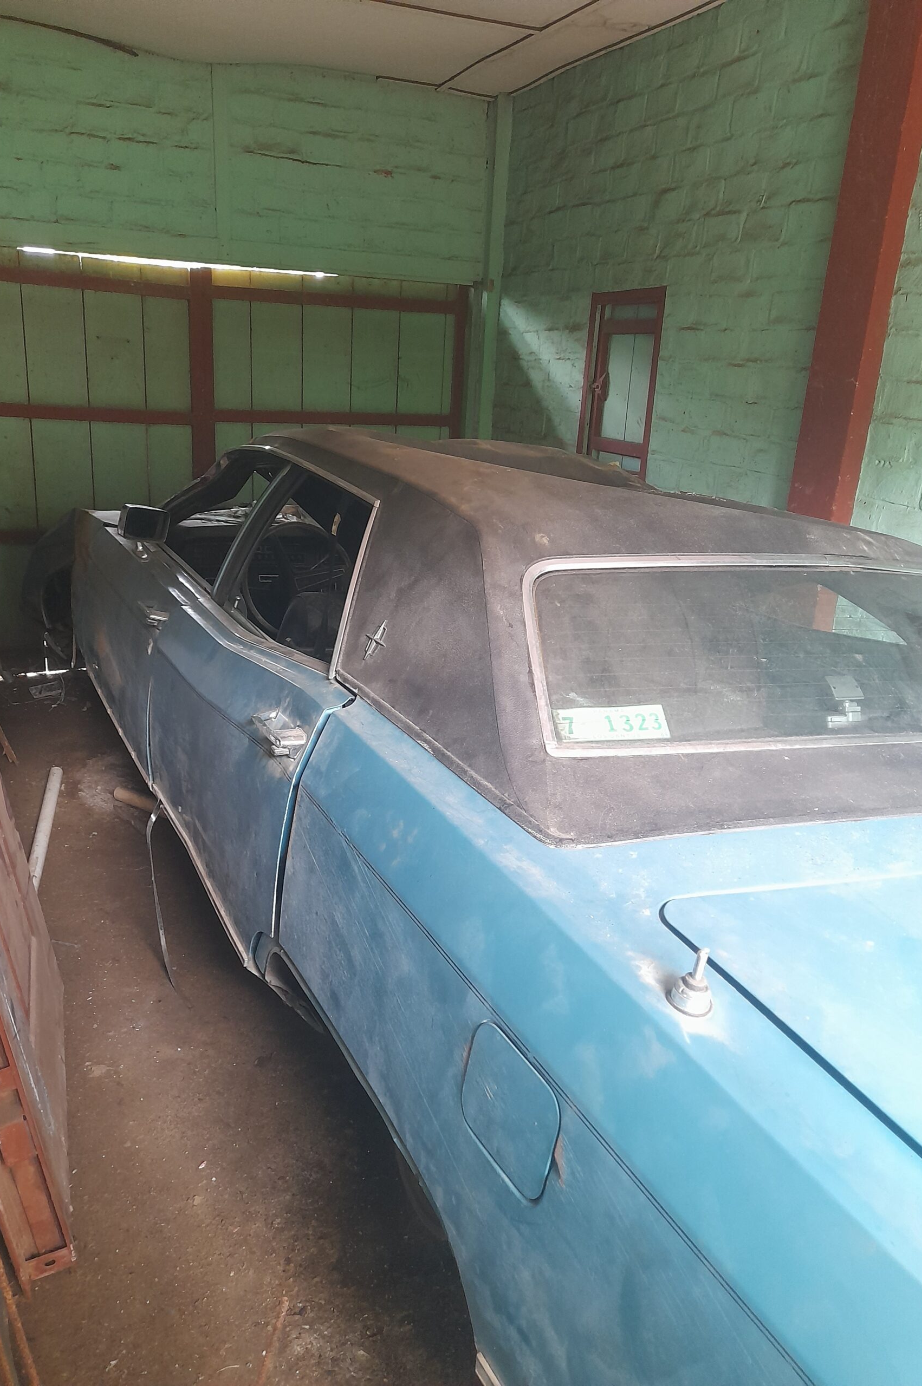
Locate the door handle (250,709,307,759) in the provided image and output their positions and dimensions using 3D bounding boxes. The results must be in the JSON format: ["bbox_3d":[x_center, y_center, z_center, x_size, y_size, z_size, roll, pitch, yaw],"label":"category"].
[{"bbox_3d":[-0.410,0.094,2.263,0.060,0.065,0.190,-2,17,-29],"label":"door handle"}]

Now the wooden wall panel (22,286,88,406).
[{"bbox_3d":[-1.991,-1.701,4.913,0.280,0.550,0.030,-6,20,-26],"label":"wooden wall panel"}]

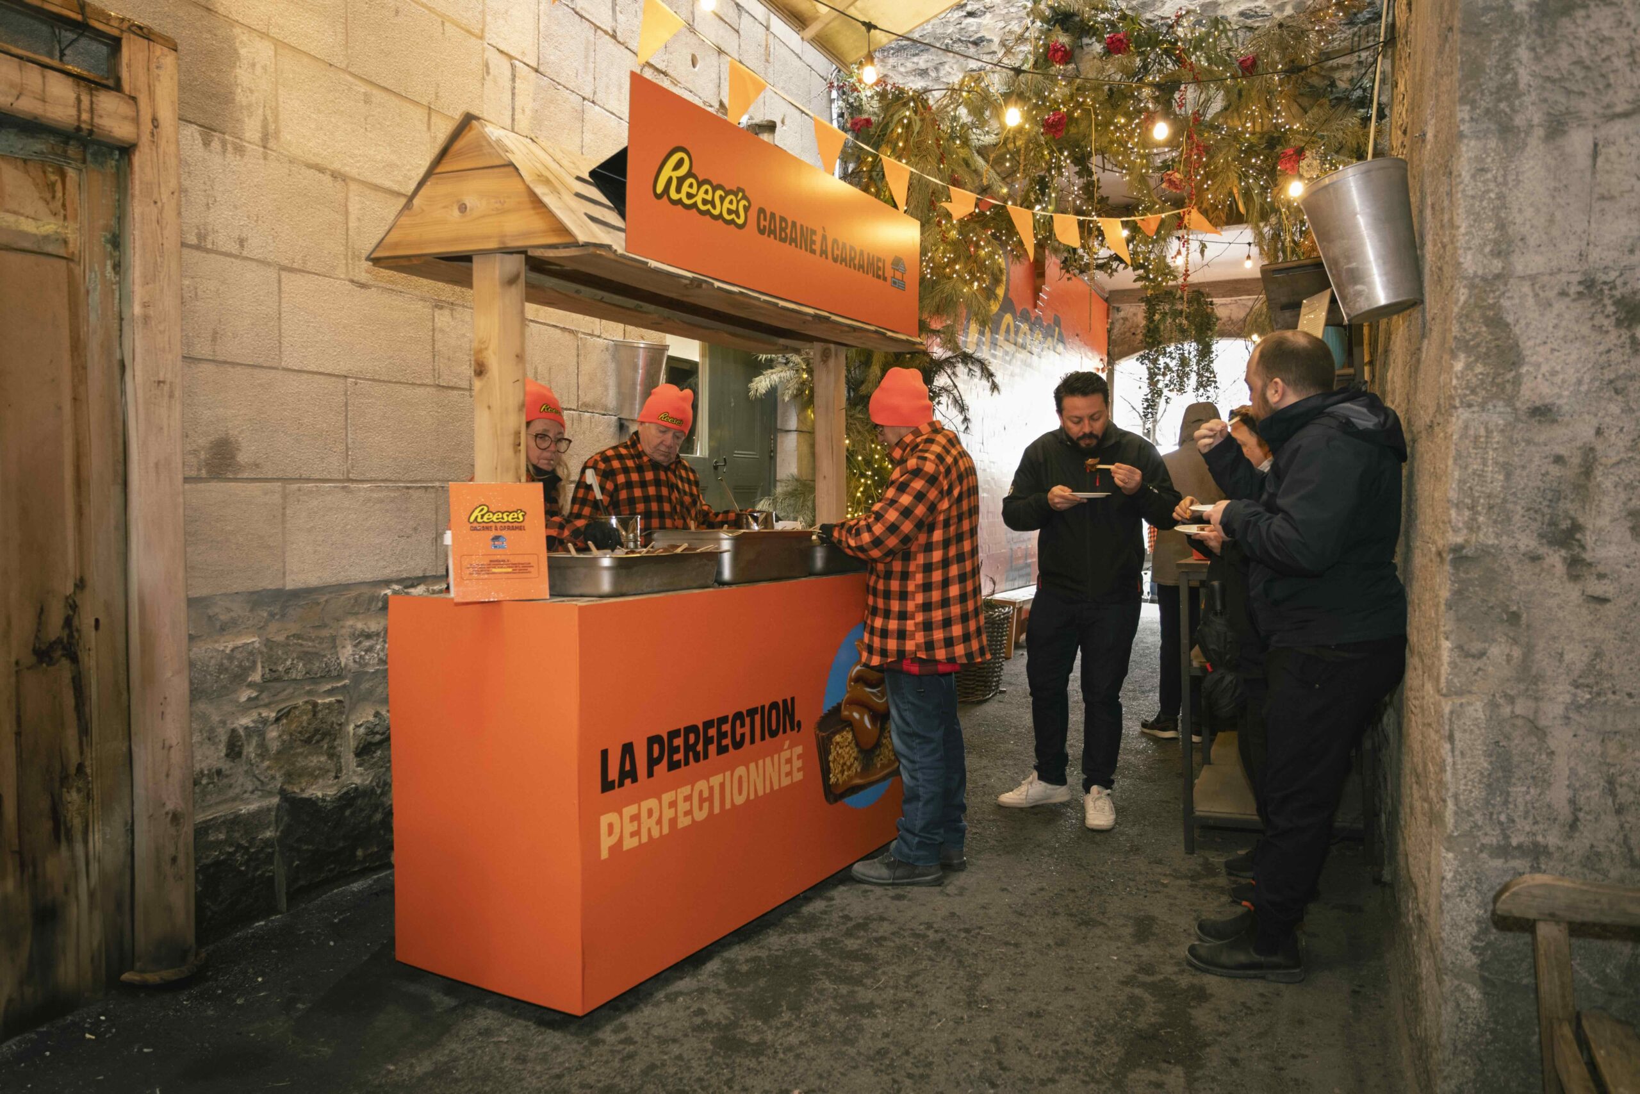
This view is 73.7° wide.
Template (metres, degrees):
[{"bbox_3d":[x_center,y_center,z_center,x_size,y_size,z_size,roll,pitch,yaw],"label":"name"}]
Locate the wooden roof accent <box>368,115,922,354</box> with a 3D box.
[{"bbox_3d":[-0.410,-0.884,3.446,0.820,0.420,1.760,1,2,31],"label":"wooden roof accent"}]

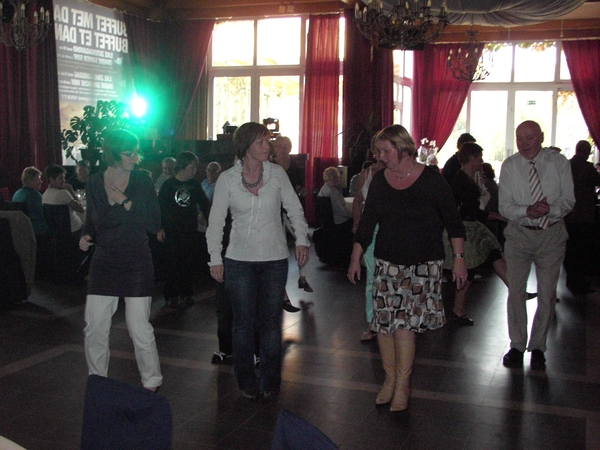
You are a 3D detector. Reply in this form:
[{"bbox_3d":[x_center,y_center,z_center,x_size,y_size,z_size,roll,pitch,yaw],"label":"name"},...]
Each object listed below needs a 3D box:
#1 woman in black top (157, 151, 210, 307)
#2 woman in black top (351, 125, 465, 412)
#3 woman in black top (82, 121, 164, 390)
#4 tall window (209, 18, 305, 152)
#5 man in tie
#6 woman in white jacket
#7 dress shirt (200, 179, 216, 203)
[{"bbox_3d":[-1.142,0.027,7.226,0.560,1.482,0.320,0,6,-10],"label":"woman in black top"},{"bbox_3d":[0.643,0.245,4.464,0.600,1.674,0.370,5,7,32],"label":"woman in black top"},{"bbox_3d":[-1.117,0.221,4.678,0.500,1.632,0.380,0,6,-8],"label":"woman in black top"},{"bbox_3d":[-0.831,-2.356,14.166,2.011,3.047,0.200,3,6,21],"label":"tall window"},{"bbox_3d":[1.689,0.131,5.355,0.510,1.742,0.360,3,6,20],"label":"man in tie"},{"bbox_3d":[-0.270,0.220,4.574,0.590,1.678,0.340,0,6,-8],"label":"woman in white jacket"},{"bbox_3d":[-1.069,-0.332,9.000,0.420,0.500,0.270,1,6,0],"label":"dress shirt"}]

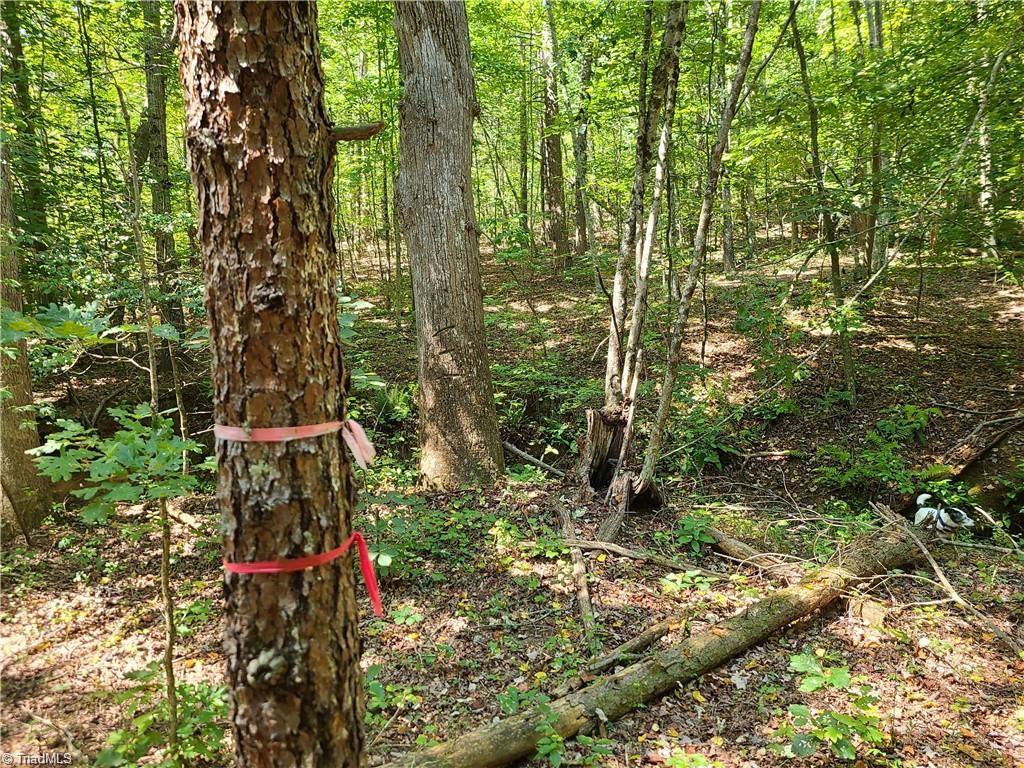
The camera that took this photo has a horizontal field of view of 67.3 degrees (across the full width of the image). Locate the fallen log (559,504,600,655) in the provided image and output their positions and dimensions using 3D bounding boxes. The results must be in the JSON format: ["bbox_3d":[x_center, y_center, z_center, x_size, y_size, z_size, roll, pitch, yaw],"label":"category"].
[{"bbox_3d":[0.341,0.983,4.252,0.085,0.075,2.145,-2,6,1],"label":"fallen log"}]

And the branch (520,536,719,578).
[{"bbox_3d":[0.592,0.963,4.335,1.213,0.070,0.170,2,8,35],"label":"branch"}]

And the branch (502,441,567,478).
[{"bbox_3d":[0.200,0.735,7.600,0.060,0.060,0.887,-8,23,-43],"label":"branch"}]

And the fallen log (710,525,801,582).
[{"bbox_3d":[1.297,0.925,4.201,0.115,0.115,0.741,-5,7,-19],"label":"fallen log"}]

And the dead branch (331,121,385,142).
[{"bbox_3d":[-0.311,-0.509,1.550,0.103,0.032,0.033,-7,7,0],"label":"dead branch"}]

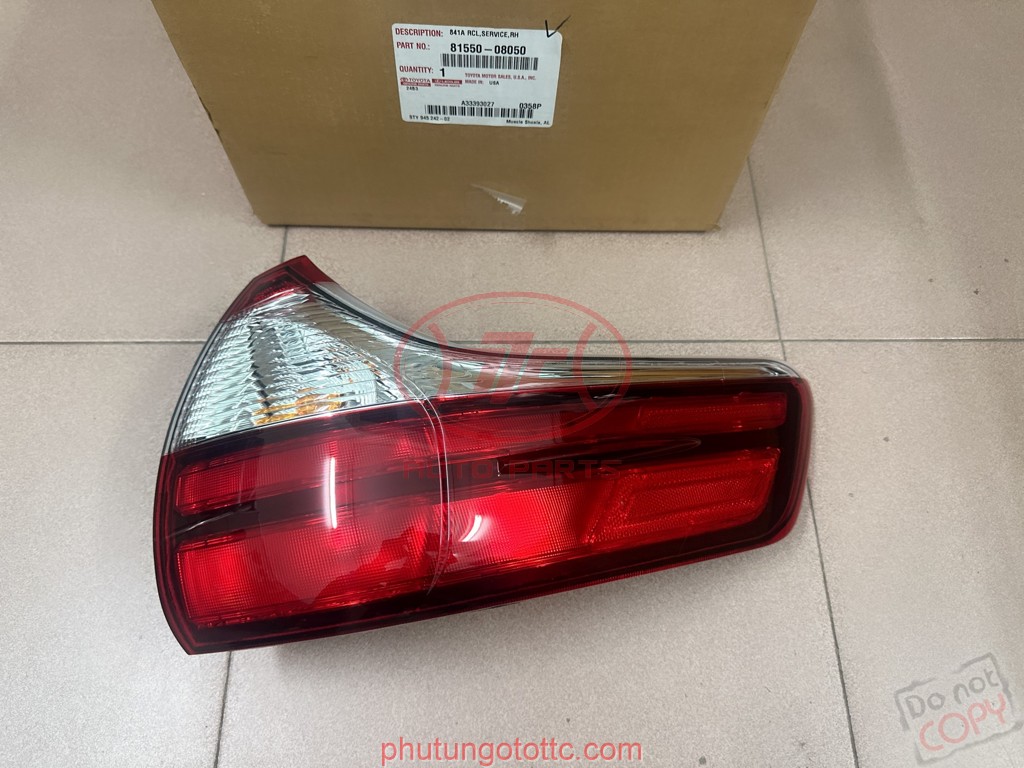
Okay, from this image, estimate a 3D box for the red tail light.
[{"bbox_3d":[-0.002,0.025,0.450,0.427,0.160,0.262,-2,68,-2],"label":"red tail light"}]

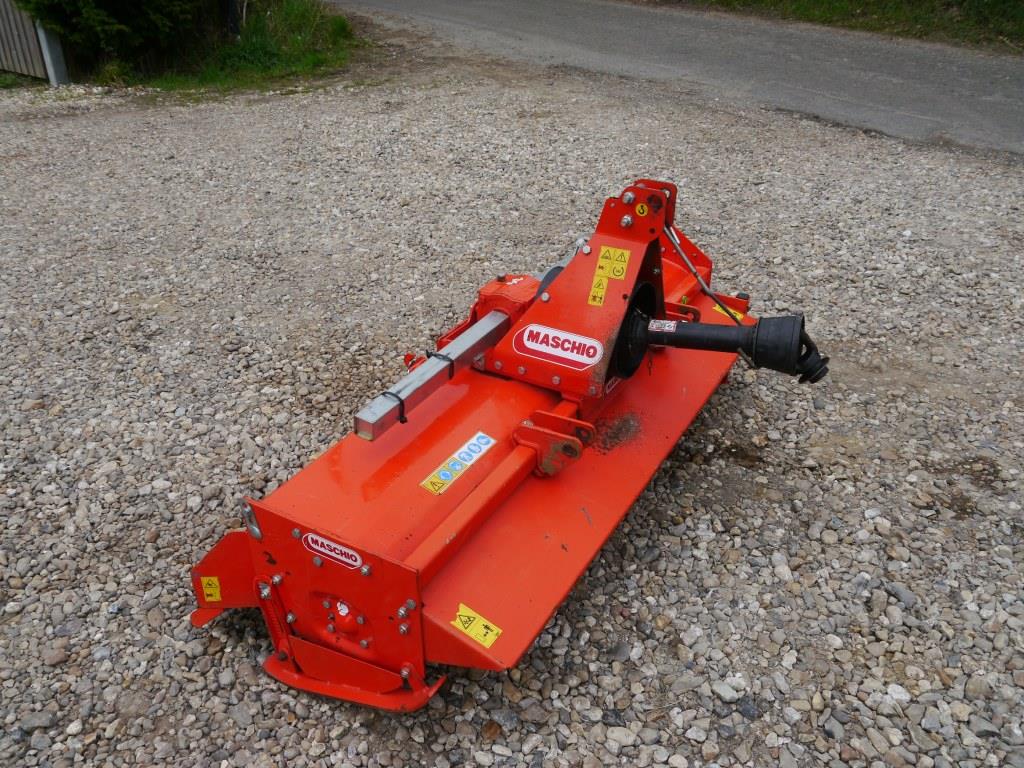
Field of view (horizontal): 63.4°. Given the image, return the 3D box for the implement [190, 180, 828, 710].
[{"bbox_3d":[0.285,-0.137,2.514,1.267,0.956,2.305,15,31,25],"label":"implement"}]

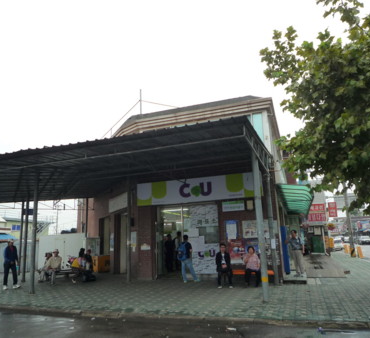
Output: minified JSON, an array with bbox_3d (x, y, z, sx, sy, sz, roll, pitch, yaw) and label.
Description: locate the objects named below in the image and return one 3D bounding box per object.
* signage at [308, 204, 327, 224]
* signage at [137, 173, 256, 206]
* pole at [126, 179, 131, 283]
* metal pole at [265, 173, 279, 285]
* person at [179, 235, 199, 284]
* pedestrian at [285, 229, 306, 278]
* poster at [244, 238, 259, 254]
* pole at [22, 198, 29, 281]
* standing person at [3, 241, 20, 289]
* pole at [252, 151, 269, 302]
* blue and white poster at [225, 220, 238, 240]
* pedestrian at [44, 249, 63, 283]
[{"bbox_3d":[9.982,3.299,24.503,1.183,1.322,0.150,-6,-13,19],"label":"signage"},{"bbox_3d":[0.402,0.759,11.915,4.786,0.865,0.200,-6,-13,19],"label":"signage"},{"bbox_3d":[-2.157,2.351,12.664,0.100,3.904,0.100,-7,-13,22],"label":"pole"},{"bbox_3d":[2.800,1.854,10.513,0.130,3.600,0.130,-6,-12,19],"label":"metal pole"},{"bbox_3d":[0.158,3.293,12.068,0.580,1.680,0.500,-7,-13,23],"label":"person"},{"bbox_3d":[4.008,2.981,11.670,0.620,1.630,0.480,-8,-13,26],"label":"pedestrian"},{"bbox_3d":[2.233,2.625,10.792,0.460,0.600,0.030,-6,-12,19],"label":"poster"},{"bbox_3d":[-6.822,2.938,13.968,0.120,3.600,0.120,-6,-12,19],"label":"pole"},{"bbox_3d":[-6.351,3.488,12.011,0.560,1.710,0.420,1,-12,-18],"label":"standing person"},{"bbox_3d":[1.901,1.358,8.245,0.150,3.779,0.150,-6,-13,19],"label":"pole"},{"bbox_3d":[1.592,2.102,11.132,0.410,0.680,0.030,-6,-12,19],"label":"blue and white poster"},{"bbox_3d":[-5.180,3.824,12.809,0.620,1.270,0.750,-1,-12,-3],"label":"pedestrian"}]

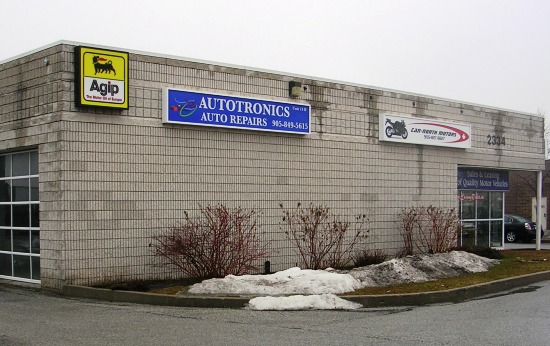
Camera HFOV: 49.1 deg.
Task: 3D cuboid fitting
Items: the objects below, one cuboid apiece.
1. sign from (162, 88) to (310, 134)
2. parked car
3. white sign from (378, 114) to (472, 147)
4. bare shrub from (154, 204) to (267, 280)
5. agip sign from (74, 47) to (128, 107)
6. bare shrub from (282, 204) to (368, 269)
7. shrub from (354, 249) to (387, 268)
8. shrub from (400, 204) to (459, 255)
[{"bbox_3d":[-0.786,-1.429,14.594,4.119,0.758,0.220,2,-4,-36],"label":"sign"},{"bbox_3d":[11.463,2.801,31.110,1.790,1.470,4.800,2,-4,-36],"label":"parked car"},{"bbox_3d":[4.755,-1.214,18.692,4.083,0.791,0.210,2,-4,-36],"label":"white sign"},{"bbox_3d":[-1.391,1.545,13.200,2.300,1.650,1.700,2,-4,-36],"label":"bare shrub"},{"bbox_3d":[-3.570,-1.927,12.512,1.022,1.209,0.300,2,-4,-36],"label":"agip sign"},{"bbox_3d":[1.224,1.570,14.900,2.100,1.650,1.500,2,-4,-36],"label":"bare shrub"},{"bbox_3d":[2.536,2.231,16.000,0.850,0.450,0.750,2,-4,-36],"label":"shrub"},{"bbox_3d":[4.542,1.694,17.600,1.600,1.500,1.400,2,-4,-36],"label":"shrub"}]

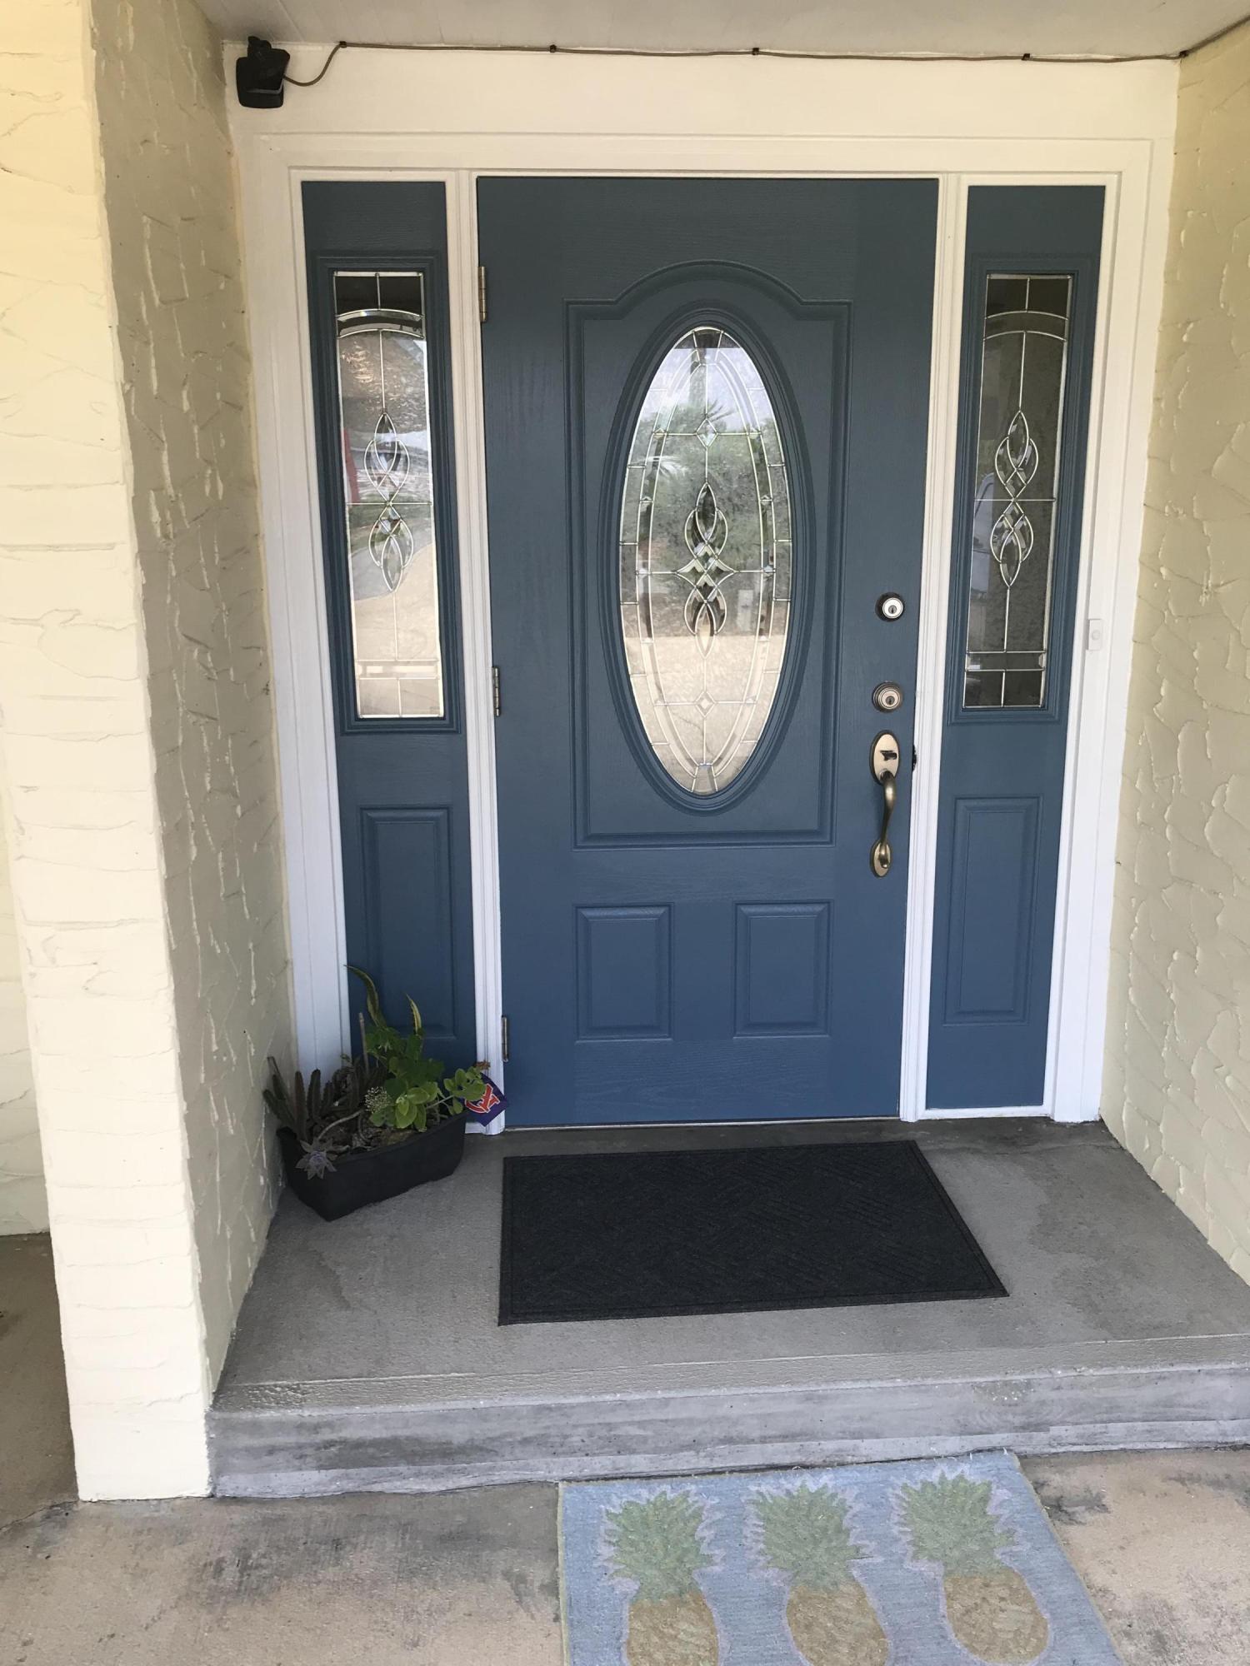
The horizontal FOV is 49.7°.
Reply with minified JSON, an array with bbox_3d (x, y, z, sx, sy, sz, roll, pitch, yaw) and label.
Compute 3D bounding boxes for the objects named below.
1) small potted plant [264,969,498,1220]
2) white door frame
[{"bbox_3d":[-0.526,0.519,2.854,0.400,0.450,0.250,-12,18,-42],"label":"small potted plant"},{"bbox_3d":[0.179,-0.353,2.872,1.830,2.110,0.120,-1,13,-2],"label":"white door frame"}]

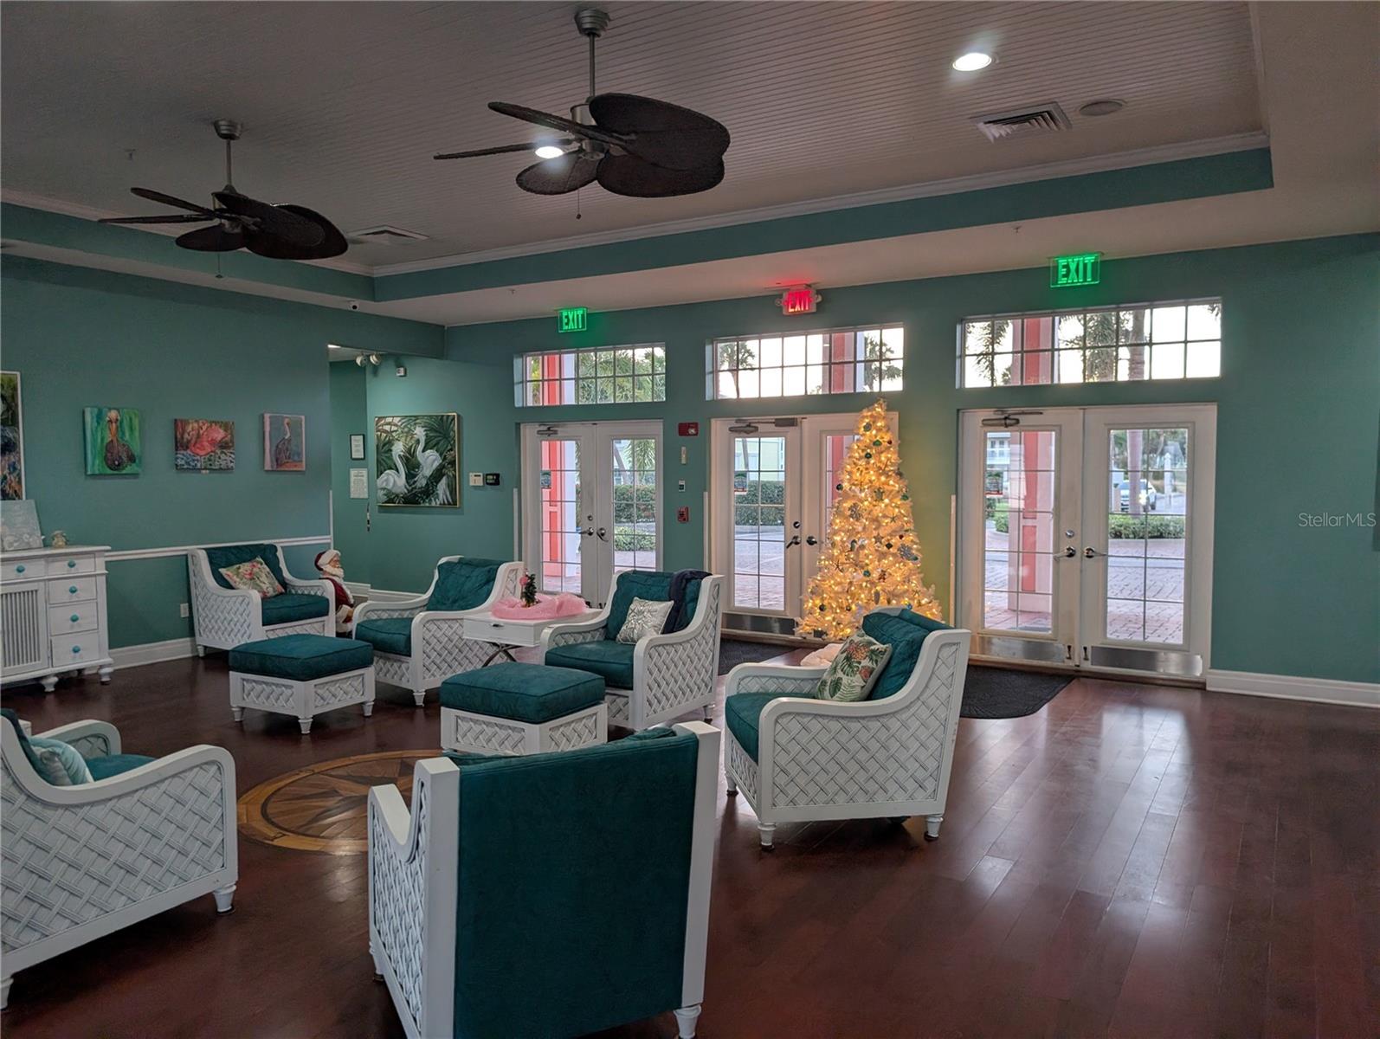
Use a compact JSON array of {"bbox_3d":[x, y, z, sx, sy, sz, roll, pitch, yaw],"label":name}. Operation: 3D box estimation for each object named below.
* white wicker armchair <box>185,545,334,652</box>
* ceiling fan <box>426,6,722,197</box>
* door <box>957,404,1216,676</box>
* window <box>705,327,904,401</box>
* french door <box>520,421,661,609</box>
[{"bbox_3d":[-3.648,0.700,8.193,0.910,0.909,0.768,2,4,30],"label":"white wicker armchair"},{"bbox_3d":[-0.387,-1.726,3.822,1.260,0.600,1.260,2,4,31],"label":"ceiling fan"},{"bbox_3d":[2.989,0.158,7.404,1.865,2.050,0.100,2,4,32],"label":"door"},{"bbox_3d":[1.023,-1.385,8.597,1.924,0.566,0.120,2,4,32],"label":"window"},{"bbox_3d":[-0.982,0.042,9.684,1.790,2.045,0.130,2,4,31],"label":"french door"}]

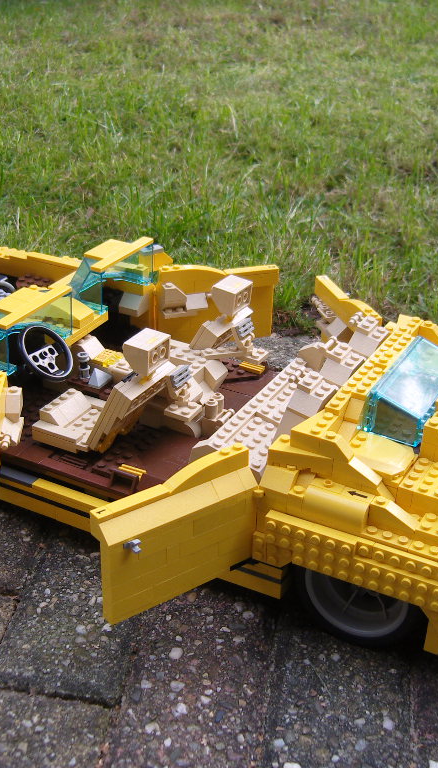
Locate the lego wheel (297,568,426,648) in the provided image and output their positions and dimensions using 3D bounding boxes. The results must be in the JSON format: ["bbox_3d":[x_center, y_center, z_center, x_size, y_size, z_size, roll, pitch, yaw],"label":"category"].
[{"bbox_3d":[0.078,0.100,0.529,0.069,0.069,0.036,15,32,25],"label":"lego wheel"}]

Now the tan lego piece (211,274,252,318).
[{"bbox_3d":[0.009,-0.058,0.662,0.018,0.016,0.024,19,34,23],"label":"tan lego piece"}]

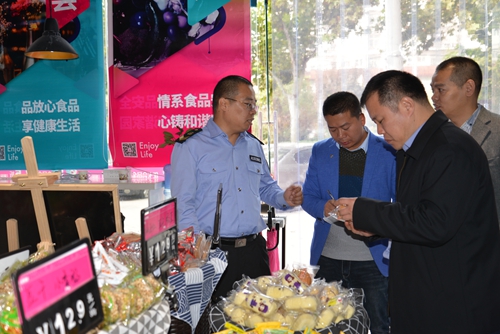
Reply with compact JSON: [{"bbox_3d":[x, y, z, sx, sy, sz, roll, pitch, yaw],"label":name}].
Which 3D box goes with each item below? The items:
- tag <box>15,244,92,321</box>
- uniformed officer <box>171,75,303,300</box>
[{"bbox_3d":[-0.300,0.178,0.844,0.011,0.064,0.200,-8,4,13],"label":"tag"},{"bbox_3d":[-0.060,0.470,2.220,0.560,1.720,0.440,-2,2,-34],"label":"uniformed officer"}]

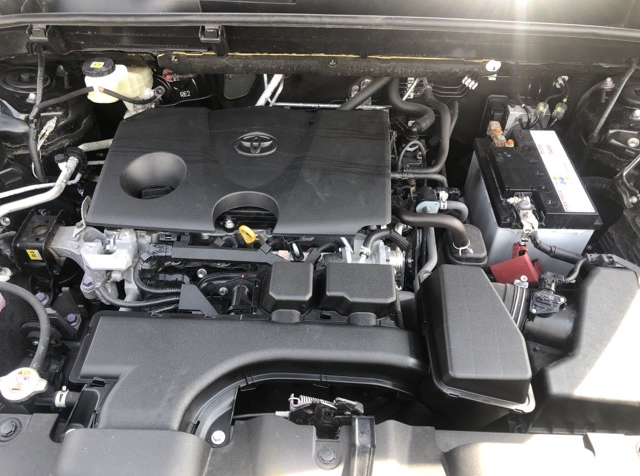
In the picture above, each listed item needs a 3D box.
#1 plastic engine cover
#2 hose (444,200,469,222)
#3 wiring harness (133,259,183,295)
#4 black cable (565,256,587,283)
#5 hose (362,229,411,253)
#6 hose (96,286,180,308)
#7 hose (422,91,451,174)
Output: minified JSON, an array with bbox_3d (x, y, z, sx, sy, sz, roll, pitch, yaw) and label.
[{"bbox_3d":[-0.134,-0.128,0.962,0.514,0.060,0.280,0,58,1],"label":"plastic engine cover"},{"bbox_3d":[0.256,-0.050,0.971,0.043,0.030,0.030,0,45,1],"label":"hose"},{"bbox_3d":[-0.282,0.067,0.897,0.085,0.045,0.045,0,45,1],"label":"wiring harness"},{"bbox_3d":[0.424,0.052,0.860,0.035,0.030,0.030,0,45,1],"label":"black cable"},{"bbox_3d":[0.118,0.004,0.919,0.083,0.030,0.030,0,45,1],"label":"hose"},{"bbox_3d":[-0.312,0.102,0.891,0.140,0.030,0.035,0,45,1],"label":"hose"},{"bbox_3d":[0.242,-0.216,1.059,0.055,0.050,0.220,0,45,1],"label":"hose"}]

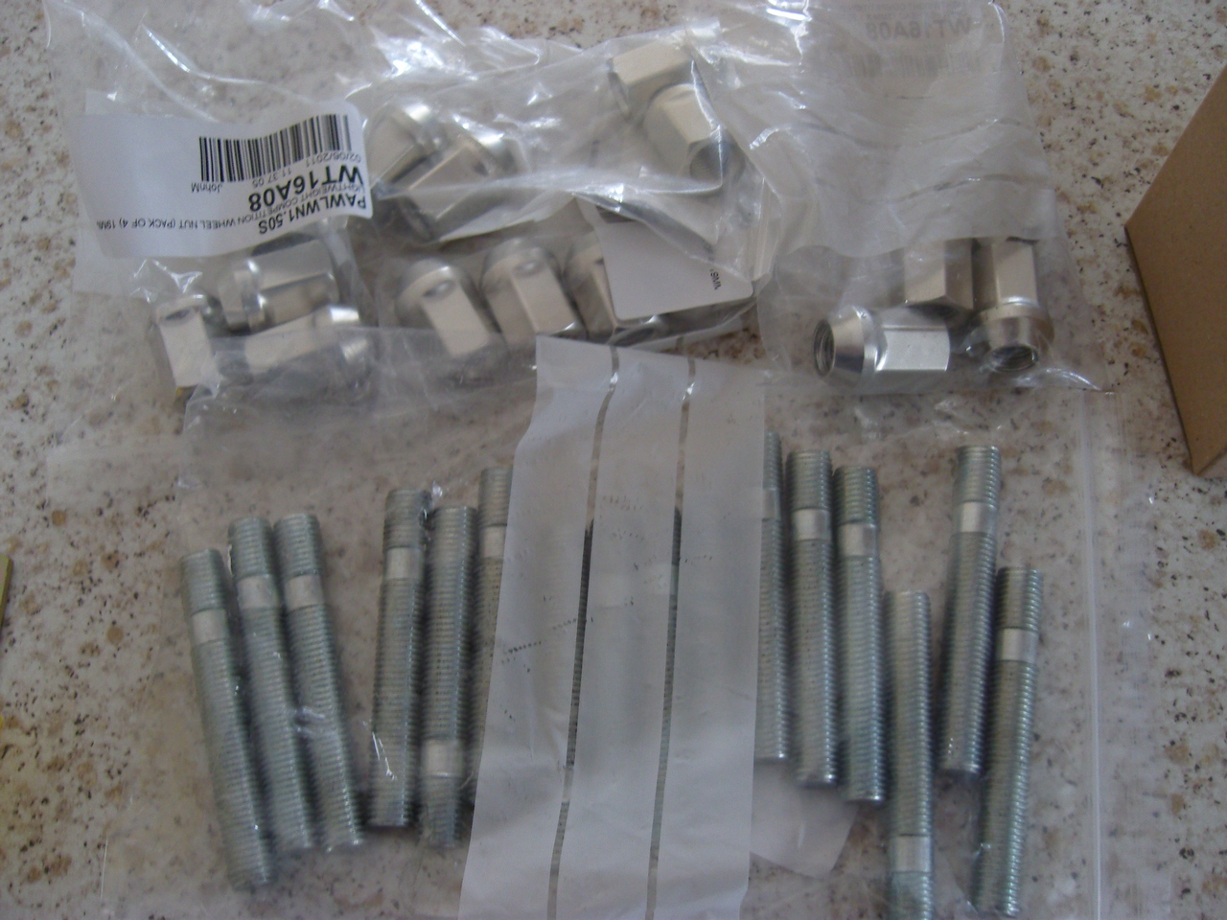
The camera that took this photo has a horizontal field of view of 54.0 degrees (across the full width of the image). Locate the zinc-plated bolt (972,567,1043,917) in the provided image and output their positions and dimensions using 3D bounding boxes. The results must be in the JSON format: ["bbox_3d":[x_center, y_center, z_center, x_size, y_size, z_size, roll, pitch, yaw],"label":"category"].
[{"bbox_3d":[0.095,0.066,0.289,0.012,0.012,0.080,9,73,3],"label":"zinc-plated bolt"}]

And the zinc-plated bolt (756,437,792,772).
[{"bbox_3d":[0.037,0.033,0.298,0.012,0.012,0.080,1,74,1],"label":"zinc-plated bolt"}]

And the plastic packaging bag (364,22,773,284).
[{"bbox_3d":[-0.012,-0.082,0.322,0.105,0.030,0.062,-5,74,-1],"label":"plastic packaging bag"}]

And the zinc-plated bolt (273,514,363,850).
[{"bbox_3d":[-0.072,0.053,0.292,0.012,0.012,0.080,-11,74,-3],"label":"zinc-plated bolt"}]

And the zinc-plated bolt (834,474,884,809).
[{"bbox_3d":[0.060,0.042,0.296,0.012,0.012,0.080,2,73,1],"label":"zinc-plated bolt"}]

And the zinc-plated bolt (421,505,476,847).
[{"bbox_3d":[-0.040,0.052,0.293,0.012,0.012,0.080,-1,73,0],"label":"zinc-plated bolt"}]

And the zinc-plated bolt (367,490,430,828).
[{"bbox_3d":[-0.052,0.048,0.295,0.012,0.012,0.080,0,73,0],"label":"zinc-plated bolt"}]

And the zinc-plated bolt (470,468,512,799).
[{"bbox_3d":[-0.028,0.042,0.296,0.012,0.012,0.080,0,73,0],"label":"zinc-plated bolt"}]

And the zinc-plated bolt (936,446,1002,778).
[{"bbox_3d":[0.088,0.037,0.298,0.012,0.012,0.080,8,73,2],"label":"zinc-plated bolt"}]

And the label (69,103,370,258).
[{"bbox_3d":[-0.106,-0.076,0.326,0.076,0.008,0.039,-10,78,-3],"label":"label"}]

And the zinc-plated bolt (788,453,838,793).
[{"bbox_3d":[0.049,0.038,0.296,0.012,0.012,0.080,2,74,1],"label":"zinc-plated bolt"}]

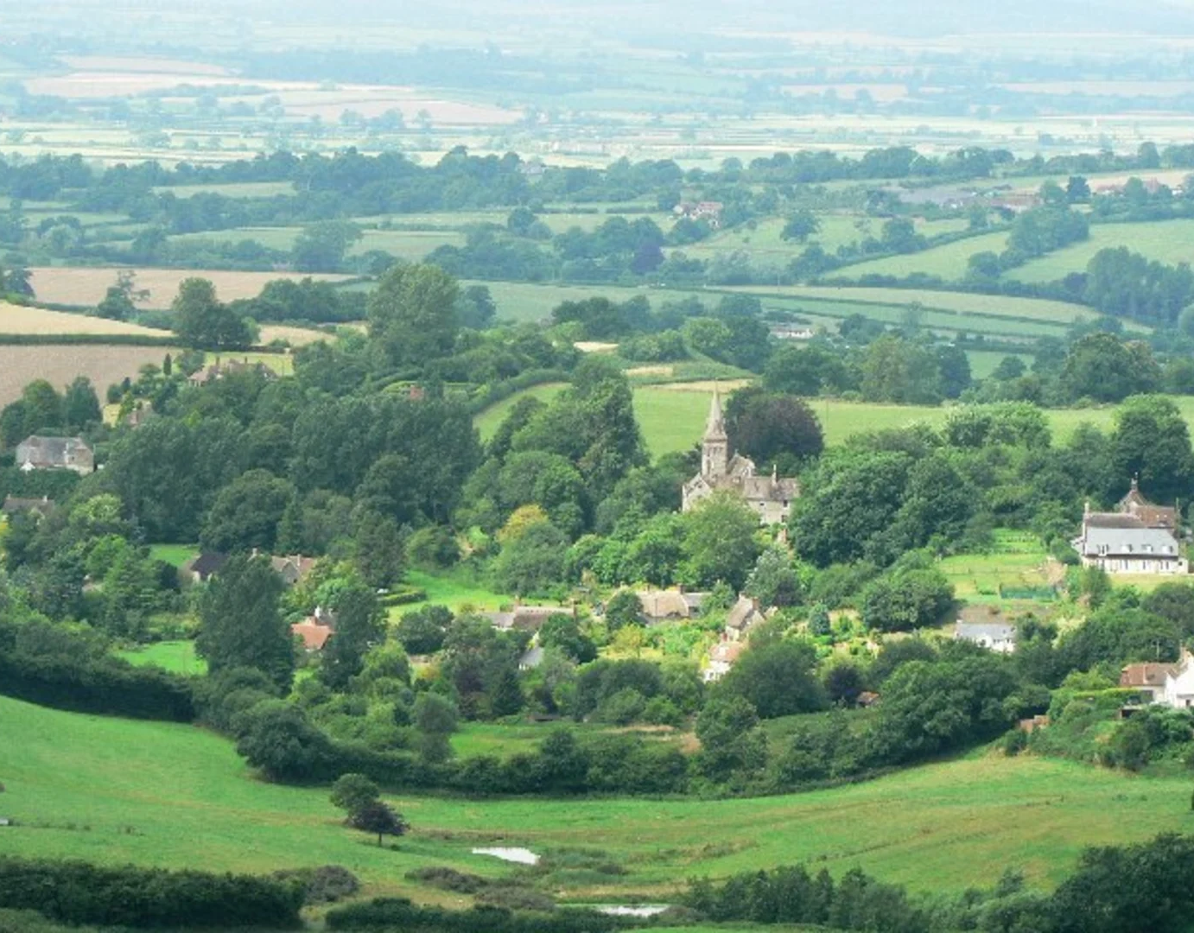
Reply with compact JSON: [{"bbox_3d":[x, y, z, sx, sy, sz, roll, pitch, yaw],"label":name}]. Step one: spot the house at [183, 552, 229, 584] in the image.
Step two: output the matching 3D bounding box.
[{"bbox_3d":[-71.790,18.960,1528.200,10.500,6.500,7.500,1,4,15],"label":"house"}]

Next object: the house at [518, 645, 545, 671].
[{"bbox_3d":[-10.940,33.080,1399.570,6.000,5.300,5.500,3,5,35],"label":"house"}]

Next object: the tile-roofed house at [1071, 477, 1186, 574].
[{"bbox_3d":[100.900,10.560,1561.710,20.500,15.000,16.000,0,4,0],"label":"tile-roofed house"}]

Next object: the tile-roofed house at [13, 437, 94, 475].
[{"bbox_3d":[-114.670,-2.160,1746.240,16.000,8.500,9.000,0,4,5],"label":"tile-roofed house"}]

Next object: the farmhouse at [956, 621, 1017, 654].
[{"bbox_3d":[67.490,29.830,1433.100,10.800,6.000,6.500,0,4,0],"label":"farmhouse"}]

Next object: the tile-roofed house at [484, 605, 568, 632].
[{"bbox_3d":[-12.190,27.440,1449.690,14.800,6.400,7.000,1,4,8],"label":"tile-roofed house"}]

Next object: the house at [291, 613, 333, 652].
[{"bbox_3d":[-50.000,30.150,1448.820,7.500,8.200,7.500,2,4,22],"label":"house"}]

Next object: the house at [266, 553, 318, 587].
[{"bbox_3d":[-57.090,19.720,1538.820,11.000,7.200,8.000,0,4,0],"label":"house"}]

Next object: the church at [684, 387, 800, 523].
[{"bbox_3d":[29.070,-2.250,1664.740,19.000,25.500,20.000,-1,4,-15],"label":"church"}]

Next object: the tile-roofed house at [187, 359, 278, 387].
[{"bbox_3d":[-85.780,-21.760,1947.990,21.000,8.000,11.000,0,4,0],"label":"tile-roofed house"}]

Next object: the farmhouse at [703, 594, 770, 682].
[{"bbox_3d":[23.700,28.820,1404.500,9.000,13.000,11.000,2,4,25],"label":"farmhouse"}]

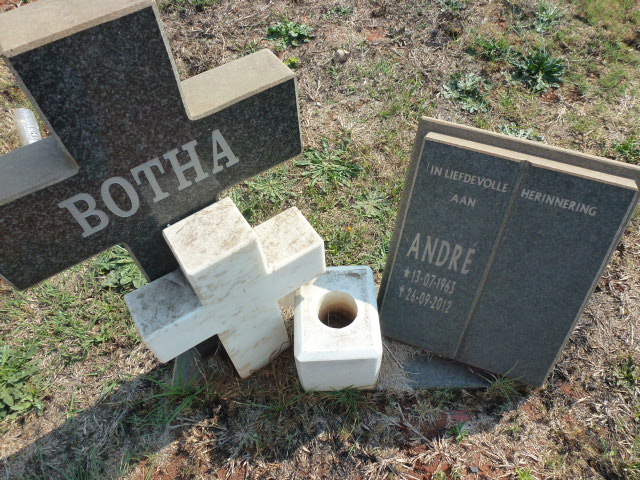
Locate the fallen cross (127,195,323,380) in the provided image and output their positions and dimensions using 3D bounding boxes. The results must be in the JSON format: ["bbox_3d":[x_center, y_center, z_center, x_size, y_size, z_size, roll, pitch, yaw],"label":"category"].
[{"bbox_3d":[-0.211,0.161,1.157,0.449,0.577,0.133,-29,57,-17],"label":"fallen cross"}]

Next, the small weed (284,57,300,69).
[{"bbox_3d":[-0.151,-0.922,2.309,0.084,0.034,0.072,-6,53,-1],"label":"small weed"}]

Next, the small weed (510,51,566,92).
[{"bbox_3d":[1.052,-0.814,2.137,0.199,0.070,0.183,21,57,18],"label":"small weed"}]

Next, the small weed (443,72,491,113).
[{"bbox_3d":[0.686,-0.692,2.075,0.182,0.055,0.190,14,55,13],"label":"small weed"}]

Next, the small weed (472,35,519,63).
[{"bbox_3d":[0.903,-0.987,2.284,0.188,0.057,0.138,16,56,15],"label":"small weed"}]

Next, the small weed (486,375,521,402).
[{"bbox_3d":[0.523,0.421,1.259,0.080,0.055,0.085,-37,59,-22],"label":"small weed"}]

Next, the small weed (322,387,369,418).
[{"bbox_3d":[0.071,0.455,1.243,0.130,0.060,0.085,0,53,3],"label":"small weed"}]

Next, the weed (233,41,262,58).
[{"bbox_3d":[-0.390,-1.016,2.384,0.118,0.047,0.106,-11,53,-5],"label":"weed"}]

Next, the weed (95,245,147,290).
[{"bbox_3d":[-0.691,0.097,1.563,0.170,0.060,0.160,-36,59,-22],"label":"weed"}]

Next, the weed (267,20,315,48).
[{"bbox_3d":[-0.164,-1.138,2.454,0.245,0.061,0.164,-6,53,-1],"label":"weed"}]

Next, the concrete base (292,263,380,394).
[{"bbox_3d":[0.050,0.257,1.282,0.227,0.237,0.274,-3,53,1],"label":"concrete base"}]

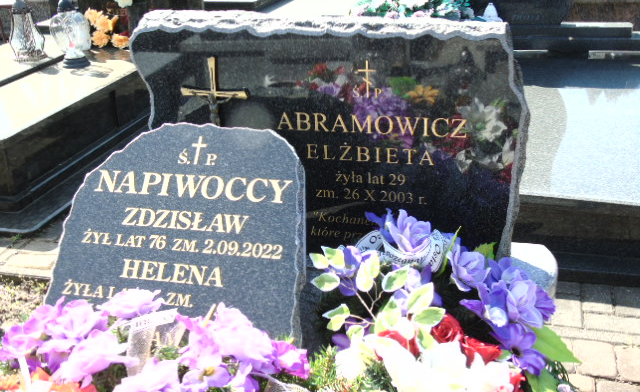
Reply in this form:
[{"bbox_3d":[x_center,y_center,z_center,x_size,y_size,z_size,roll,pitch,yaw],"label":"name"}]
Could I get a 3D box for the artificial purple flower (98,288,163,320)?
[{"bbox_3d":[-0.357,0.205,1.400,0.115,0.045,0.065,-4,26,-1],"label":"artificial purple flower"}]

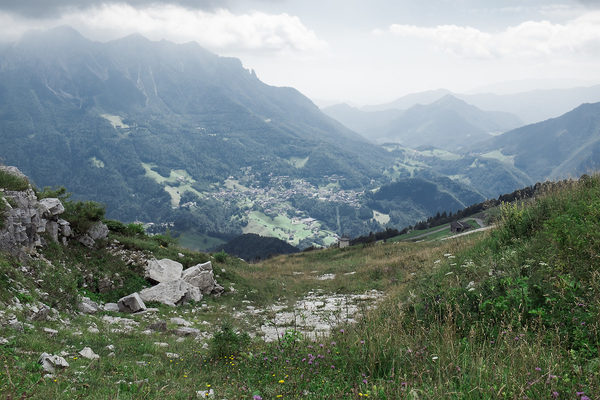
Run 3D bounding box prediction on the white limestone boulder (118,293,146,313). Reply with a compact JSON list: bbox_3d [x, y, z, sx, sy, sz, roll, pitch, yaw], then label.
[{"bbox_3d":[-3.185,1.950,14.200,0.530,0.360,0.430,0,8,0],"label":"white limestone boulder"}]

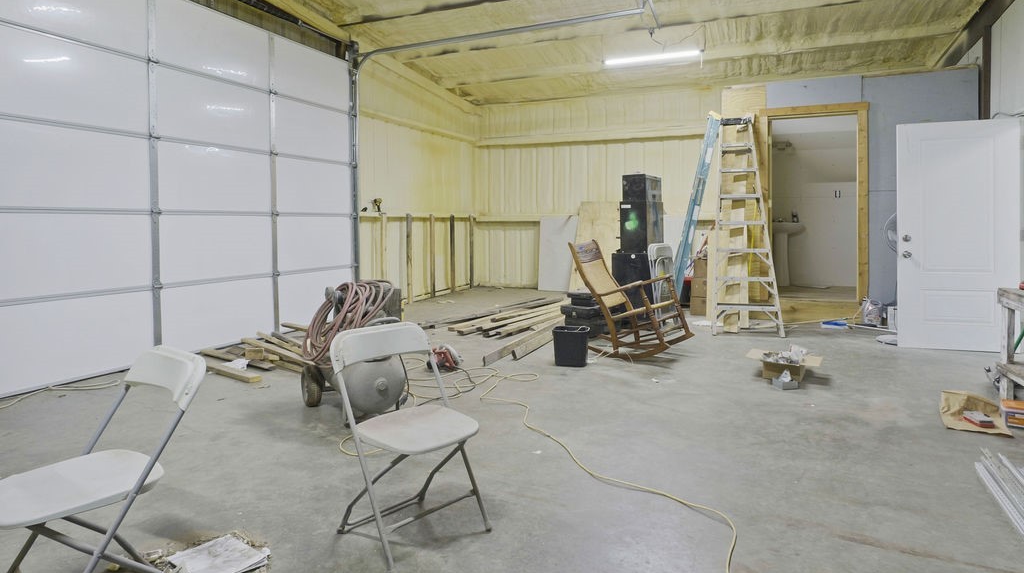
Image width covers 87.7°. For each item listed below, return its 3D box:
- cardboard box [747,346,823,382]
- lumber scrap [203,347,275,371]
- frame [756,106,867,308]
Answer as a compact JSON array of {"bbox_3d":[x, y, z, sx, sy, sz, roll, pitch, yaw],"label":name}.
[{"bbox_3d":[2.097,0.604,4.100,0.500,0.140,0.300,4,7,33],"label":"cardboard box"},{"bbox_3d":[-2.255,0.594,4.420,0.860,0.035,0.120,3,6,31],"label":"lumber scrap"},{"bbox_3d":[3.435,-0.945,6.145,1.090,2.190,0.130,2,6,23],"label":"frame"}]

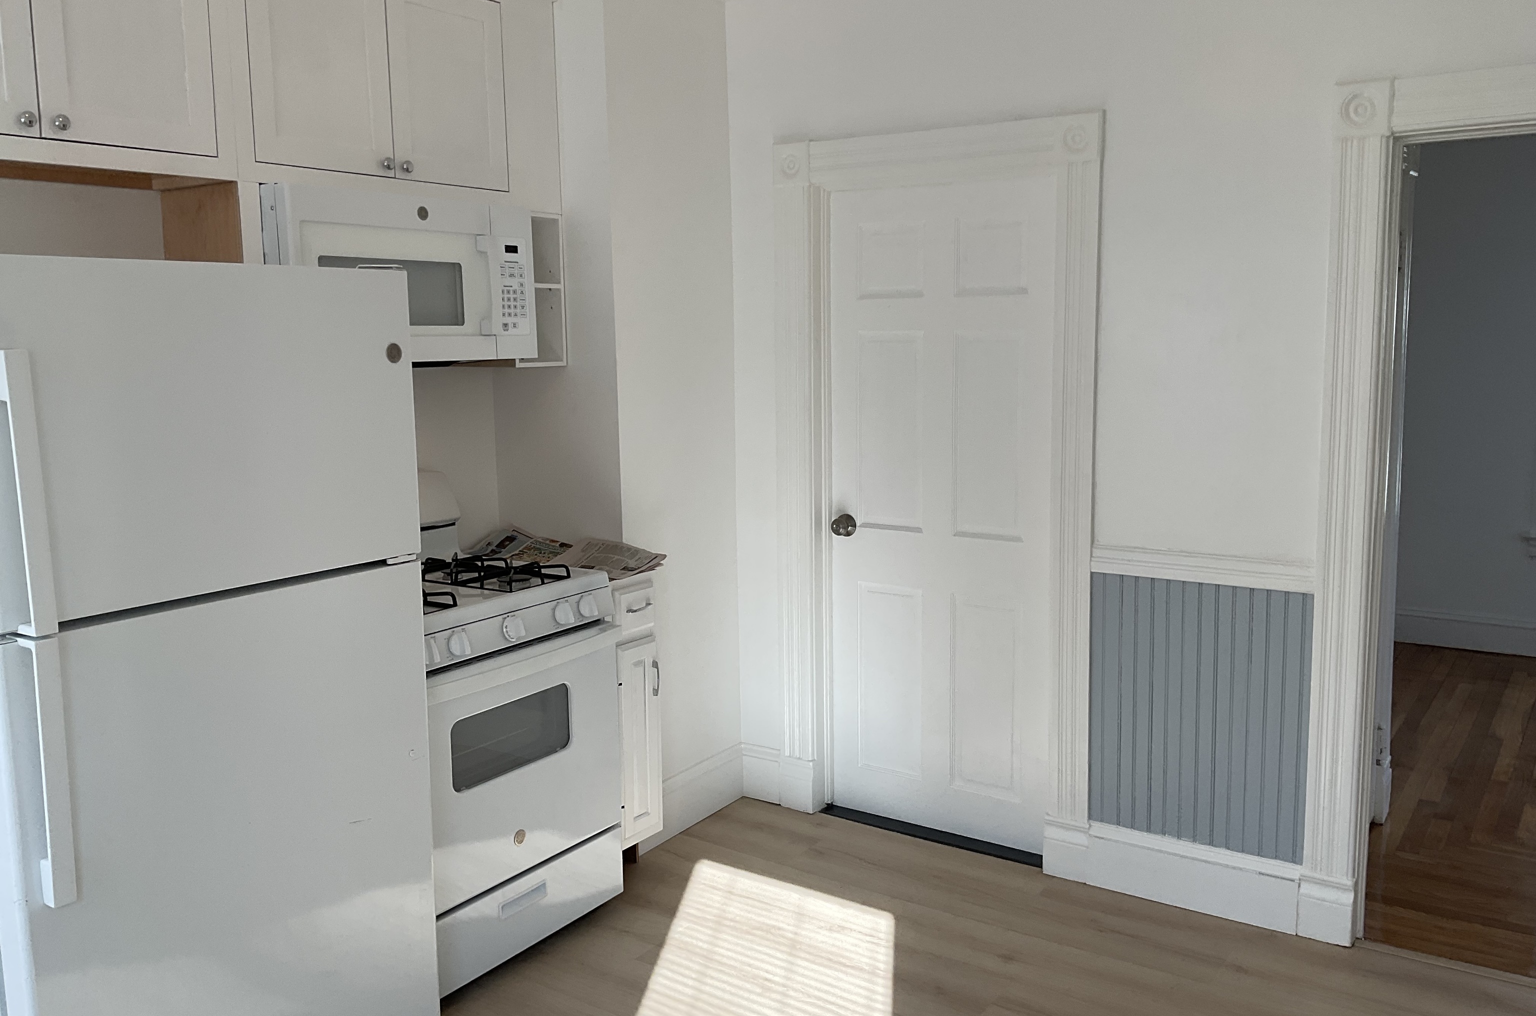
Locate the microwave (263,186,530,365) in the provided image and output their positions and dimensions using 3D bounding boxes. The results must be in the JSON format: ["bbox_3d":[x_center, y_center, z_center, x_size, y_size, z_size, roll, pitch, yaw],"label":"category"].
[{"bbox_3d":[-1.005,-0.569,3.269,0.401,0.398,0.758,4,10,33],"label":"microwave"}]

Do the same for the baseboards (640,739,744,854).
[{"bbox_3d":[-0.254,0.920,4.100,0.027,0.190,0.585,4,10,33],"label":"baseboards"}]

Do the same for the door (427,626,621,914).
[{"bbox_3d":[-0.630,0.645,3.179,0.070,0.554,0.758,4,10,33],"label":"door"}]

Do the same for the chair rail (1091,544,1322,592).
[{"bbox_3d":[1.125,0.157,3.360,0.573,0.075,0.032,5,10,34],"label":"chair rail"}]

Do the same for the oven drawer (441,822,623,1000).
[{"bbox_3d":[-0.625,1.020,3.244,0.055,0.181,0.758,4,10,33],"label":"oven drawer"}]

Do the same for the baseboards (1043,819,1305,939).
[{"bbox_3d":[1.083,0.985,3.509,0.698,0.190,0.035,5,10,34],"label":"baseboards"}]

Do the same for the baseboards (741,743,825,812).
[{"bbox_3d":[0.038,0.891,4.260,0.290,0.195,0.040,5,10,34],"label":"baseboards"}]

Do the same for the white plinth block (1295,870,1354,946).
[{"bbox_3d":[1.422,1.016,3.278,0.132,0.185,0.037,5,10,34],"label":"white plinth block"}]

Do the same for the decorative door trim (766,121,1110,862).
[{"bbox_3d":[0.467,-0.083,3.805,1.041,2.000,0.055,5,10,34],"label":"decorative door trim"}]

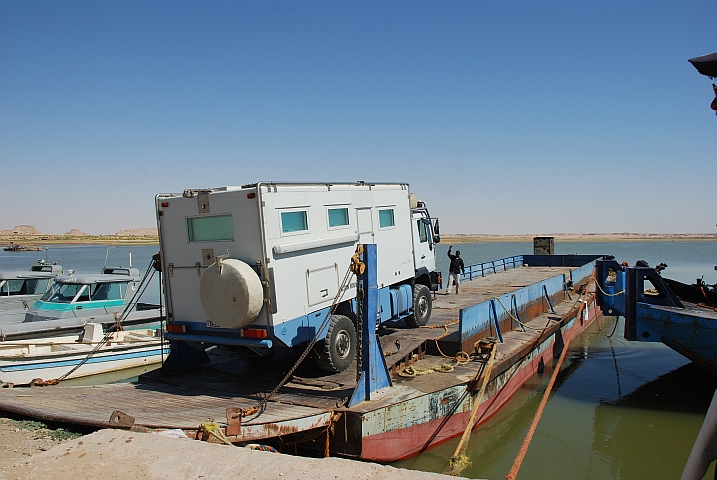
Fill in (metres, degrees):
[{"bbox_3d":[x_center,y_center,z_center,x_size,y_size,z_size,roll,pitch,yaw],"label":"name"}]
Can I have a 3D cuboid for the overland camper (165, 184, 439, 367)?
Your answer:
[{"bbox_3d":[-0.719,0.682,14.130,2.580,3.840,8.520,-2,4,29],"label":"overland camper"}]

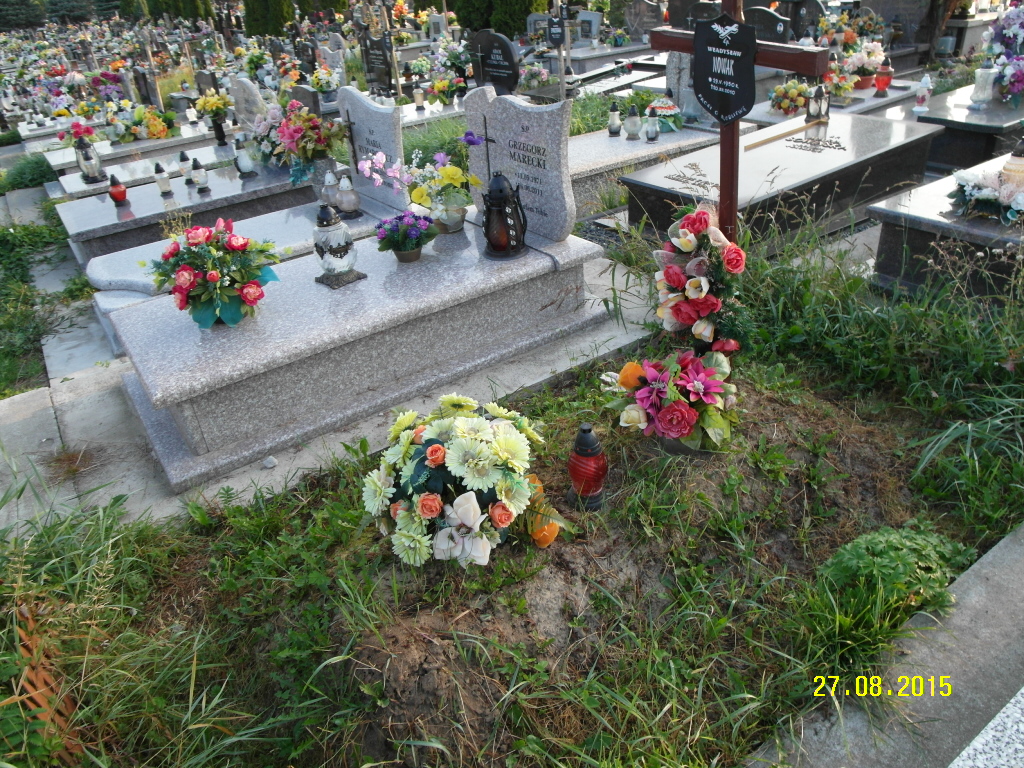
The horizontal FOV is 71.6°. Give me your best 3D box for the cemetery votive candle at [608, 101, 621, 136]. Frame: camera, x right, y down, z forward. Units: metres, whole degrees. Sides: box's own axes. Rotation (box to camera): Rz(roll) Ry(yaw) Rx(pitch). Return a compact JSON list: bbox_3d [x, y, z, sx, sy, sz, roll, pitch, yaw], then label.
[{"bbox_3d":[0.746,-1.919,5.150,0.097,0.230,0.097,-4,30,2],"label":"cemetery votive candle"}]

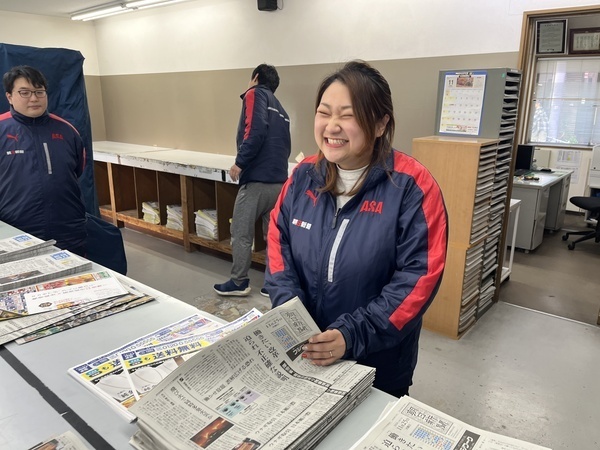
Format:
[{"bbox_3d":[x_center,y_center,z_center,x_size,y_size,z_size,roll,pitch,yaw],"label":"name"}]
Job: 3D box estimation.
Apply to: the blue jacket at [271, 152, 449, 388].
[{"bbox_3d":[0.137,0.112,1.188,0.520,0.650,0.370,10,18,32],"label":"blue jacket"}]

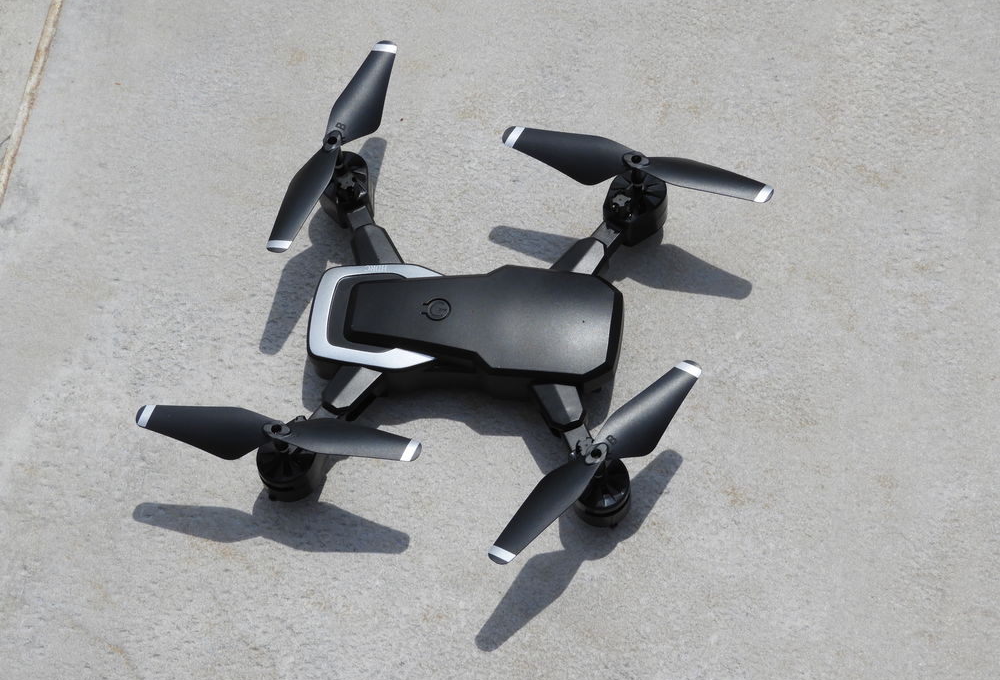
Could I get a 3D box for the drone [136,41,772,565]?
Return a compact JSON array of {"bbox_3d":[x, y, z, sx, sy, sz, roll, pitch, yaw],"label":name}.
[{"bbox_3d":[-0.017,-0.013,1.361,0.293,0.052,0.296,4,59,8],"label":"drone"}]

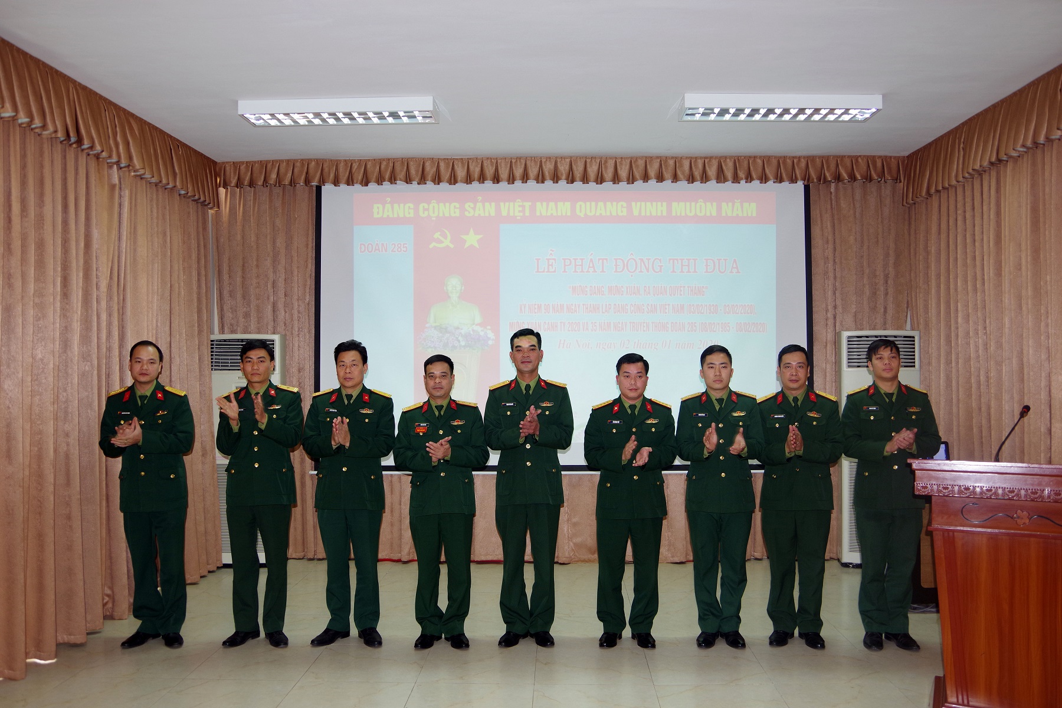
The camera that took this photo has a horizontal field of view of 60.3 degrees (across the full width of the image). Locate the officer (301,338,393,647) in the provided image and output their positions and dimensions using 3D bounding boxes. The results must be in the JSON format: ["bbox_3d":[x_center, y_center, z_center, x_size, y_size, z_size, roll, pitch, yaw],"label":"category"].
[{"bbox_3d":[-1.055,0.789,5.280,0.540,1.743,0.440,0,0,2],"label":"officer"}]

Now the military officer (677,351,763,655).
[{"bbox_3d":[1.072,0.803,5.159,0.491,1.723,0.460,0,-1,4],"label":"military officer"}]

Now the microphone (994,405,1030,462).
[{"bbox_3d":[2.167,0.370,4.120,0.220,0.280,0.080,0,0,-28],"label":"microphone"}]

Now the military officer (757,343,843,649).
[{"bbox_3d":[1.517,0.805,5.144,0.478,1.717,0.460,0,-1,14],"label":"military officer"}]

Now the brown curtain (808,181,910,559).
[{"bbox_3d":[2.604,0.088,7.238,0.830,3.070,0.130,0,0,2],"label":"brown curtain"}]

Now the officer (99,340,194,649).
[{"bbox_3d":[-2.230,0.801,5.302,0.540,1.741,0.420,0,0,3],"label":"officer"}]

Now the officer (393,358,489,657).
[{"bbox_3d":[-0.513,0.832,5.215,0.540,1.655,0.440,0,0,1],"label":"officer"}]

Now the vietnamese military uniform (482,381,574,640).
[{"bbox_3d":[-0.015,0.870,5.215,0.507,1.473,0.400,0,-1,2],"label":"vietnamese military uniform"}]

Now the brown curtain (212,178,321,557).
[{"bbox_3d":[-2.188,0.119,7.627,0.905,3.153,0.150,0,-1,2],"label":"brown curtain"}]

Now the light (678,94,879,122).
[{"bbox_3d":[1.525,-1.517,5.650,1.200,0.087,0.310,0,0,2],"label":"light"}]

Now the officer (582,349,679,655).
[{"bbox_3d":[0.576,0.830,5.235,0.540,1.660,0.440,0,0,0],"label":"officer"}]

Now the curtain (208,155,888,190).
[{"bbox_3d":[0.227,-1.447,7.245,5.380,0.220,0.100,0,0,2],"label":"curtain"}]

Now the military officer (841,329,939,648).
[{"bbox_3d":[2.070,0.787,5.200,0.560,1.745,0.440,0,0,7],"label":"military officer"}]

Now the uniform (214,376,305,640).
[{"bbox_3d":[-1.555,0.886,5.226,0.510,1.455,0.410,0,-1,-5],"label":"uniform"}]

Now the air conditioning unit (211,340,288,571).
[{"bbox_3d":[-2.295,0.772,7.454,0.616,1.845,0.330,0,-1,-2],"label":"air conditioning unit"}]

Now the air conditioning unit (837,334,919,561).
[{"bbox_3d":[2.750,0.735,7.250,0.580,1.830,0.310,0,0,13],"label":"air conditioning unit"}]

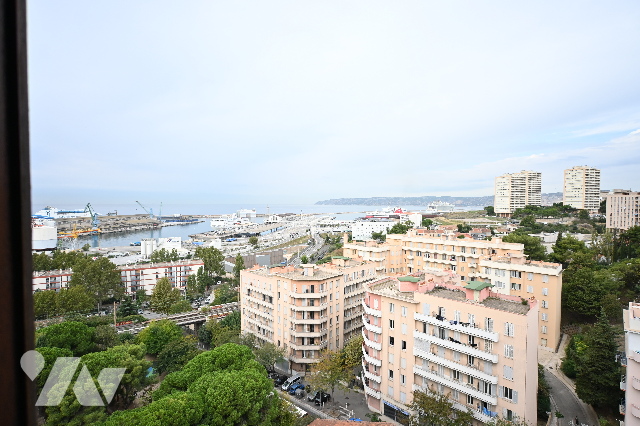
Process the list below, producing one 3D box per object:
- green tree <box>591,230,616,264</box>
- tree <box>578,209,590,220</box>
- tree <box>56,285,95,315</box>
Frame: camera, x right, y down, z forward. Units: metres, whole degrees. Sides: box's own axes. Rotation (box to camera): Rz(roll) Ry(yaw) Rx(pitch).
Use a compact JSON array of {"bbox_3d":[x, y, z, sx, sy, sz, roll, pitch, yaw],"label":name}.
[{"bbox_3d":[121.450,14.990,137.000,8.800,14.800,8.800,0,2,0],"label":"green tree"},{"bbox_3d":[239.850,1.630,290.000,8.800,10.000,8.800,0,2,0],"label":"tree"},{"bbox_3d":[-89.451,31.829,117.000,11.600,12.000,11.400,-1,2,-37],"label":"tree"}]

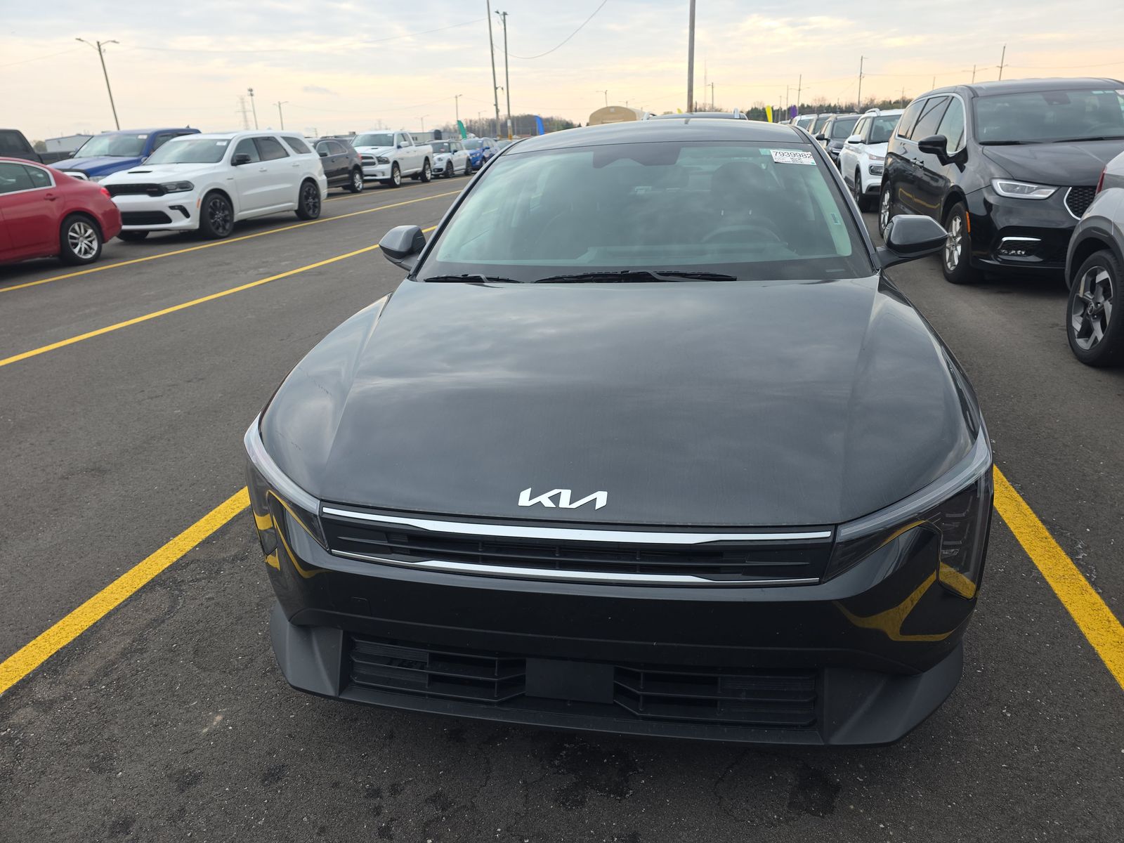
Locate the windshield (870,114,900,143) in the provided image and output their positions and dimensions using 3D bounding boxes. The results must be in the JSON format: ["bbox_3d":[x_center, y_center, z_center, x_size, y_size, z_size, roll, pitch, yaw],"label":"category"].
[{"bbox_3d":[5.826,-4.865,12.418,1.400,0.480,0.720,1,21,11],"label":"windshield"}]

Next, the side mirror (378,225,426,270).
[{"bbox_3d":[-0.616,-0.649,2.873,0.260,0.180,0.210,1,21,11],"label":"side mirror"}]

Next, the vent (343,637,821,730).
[{"bbox_3d":[0.011,0.523,1.470,0.950,0.160,0.140,1,21,11],"label":"vent"}]

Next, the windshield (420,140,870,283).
[{"bbox_3d":[0.252,-0.737,2.534,1.440,0.400,1.050,1,21,11],"label":"windshield"}]

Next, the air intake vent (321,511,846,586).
[{"bbox_3d":[-0.006,0.224,1.347,0.960,0.120,0.140,1,21,11],"label":"air intake vent"}]

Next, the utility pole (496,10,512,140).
[{"bbox_3d":[-4.139,-24.356,54.838,0.900,10.300,0.400,1,21,11],"label":"utility pole"}]

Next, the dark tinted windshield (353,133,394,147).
[{"bbox_3d":[-6.768,-10.159,26.959,1.550,0.470,0.650,1,21,11],"label":"dark tinted windshield"}]

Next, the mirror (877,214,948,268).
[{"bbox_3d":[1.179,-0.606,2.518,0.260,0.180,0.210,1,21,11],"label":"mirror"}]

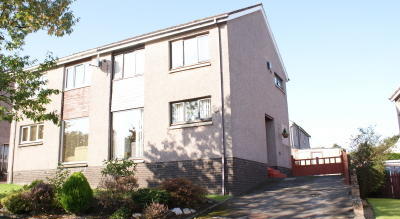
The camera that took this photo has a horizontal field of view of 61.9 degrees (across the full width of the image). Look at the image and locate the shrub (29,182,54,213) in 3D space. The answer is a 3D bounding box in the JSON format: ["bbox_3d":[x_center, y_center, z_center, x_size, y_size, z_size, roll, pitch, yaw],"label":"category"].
[{"bbox_3d":[-4.814,2.656,10.138,0.713,0.853,0.713,-8,-14,27],"label":"shrub"}]

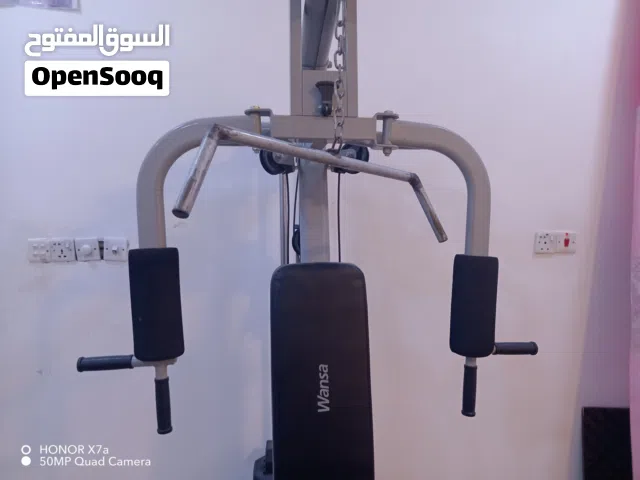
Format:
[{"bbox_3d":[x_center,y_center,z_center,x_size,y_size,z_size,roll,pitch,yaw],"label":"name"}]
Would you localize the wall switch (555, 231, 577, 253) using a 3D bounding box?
[{"bbox_3d":[1.002,0.011,1.877,0.086,0.086,0.018,-1,8,-5],"label":"wall switch"}]

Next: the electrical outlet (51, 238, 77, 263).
[{"bbox_3d":[-0.947,0.038,1.706,0.086,0.086,0.016,-1,8,-5],"label":"electrical outlet"}]

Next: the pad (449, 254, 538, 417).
[{"bbox_3d":[0.425,0.232,1.130,0.220,0.390,0.110,-2,8,-14],"label":"pad"}]

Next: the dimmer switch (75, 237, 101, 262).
[{"bbox_3d":[-0.858,0.036,1.707,0.086,0.086,0.030,-1,8,-5],"label":"dimmer switch"}]

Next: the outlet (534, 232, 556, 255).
[{"bbox_3d":[0.915,0.013,1.870,0.086,0.086,0.016,-1,8,-5],"label":"outlet"}]

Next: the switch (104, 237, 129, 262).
[{"bbox_3d":[-0.760,0.035,1.719,0.086,0.086,0.022,-1,8,-5],"label":"switch"}]

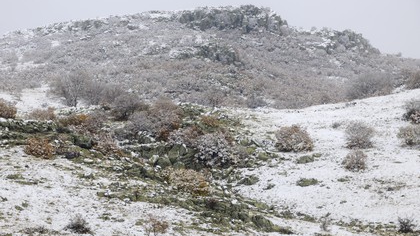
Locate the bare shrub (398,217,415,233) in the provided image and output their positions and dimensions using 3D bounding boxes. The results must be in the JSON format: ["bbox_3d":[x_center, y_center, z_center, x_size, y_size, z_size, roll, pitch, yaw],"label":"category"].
[{"bbox_3d":[7.779,4.216,64.655,0.613,0.613,0.552,0,-2,0],"label":"bare shrub"}]

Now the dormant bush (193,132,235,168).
[{"bbox_3d":[0.265,1.910,96.000,2.281,2.074,2.007,0,-1,0],"label":"dormant bush"}]

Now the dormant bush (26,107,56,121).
[{"bbox_3d":[-12.381,-0.331,120.000,2.138,1.008,1.882,0,-1,0],"label":"dormant bush"}]

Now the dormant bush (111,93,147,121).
[{"bbox_3d":[-5.915,-0.845,120.000,2.708,2.016,2.383,0,-1,0],"label":"dormant bush"}]

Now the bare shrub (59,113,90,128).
[{"bbox_3d":[-9.375,0.173,113.000,2.148,1.085,1.890,0,-1,0],"label":"bare shrub"}]

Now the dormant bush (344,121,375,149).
[{"bbox_3d":[8.738,0.964,95.457,1.693,1.580,1.523,0,-2,0],"label":"dormant bush"}]

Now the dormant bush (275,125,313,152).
[{"bbox_3d":[4.779,1.173,93.473,2.097,1.545,1.887,0,-2,0],"label":"dormant bush"}]

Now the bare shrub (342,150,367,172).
[{"bbox_3d":[8.494,2.557,96.000,1.368,1.267,1.204,0,-1,0],"label":"bare shrub"}]

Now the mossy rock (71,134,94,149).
[{"bbox_3d":[-7.440,1.371,95.305,1.354,0.749,1.016,0,-2,0],"label":"mossy rock"}]

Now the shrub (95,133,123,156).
[{"bbox_3d":[-6.277,1.639,101.000,1.680,1.455,1.478,0,-1,0],"label":"shrub"}]

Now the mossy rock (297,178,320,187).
[{"bbox_3d":[4.685,3.099,78.482,1.022,0.353,0.767,0,-2,0],"label":"mossy rock"}]

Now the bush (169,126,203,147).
[{"bbox_3d":[-1.545,1.104,103.000,2.080,1.496,1.830,0,-1,0],"label":"bush"}]

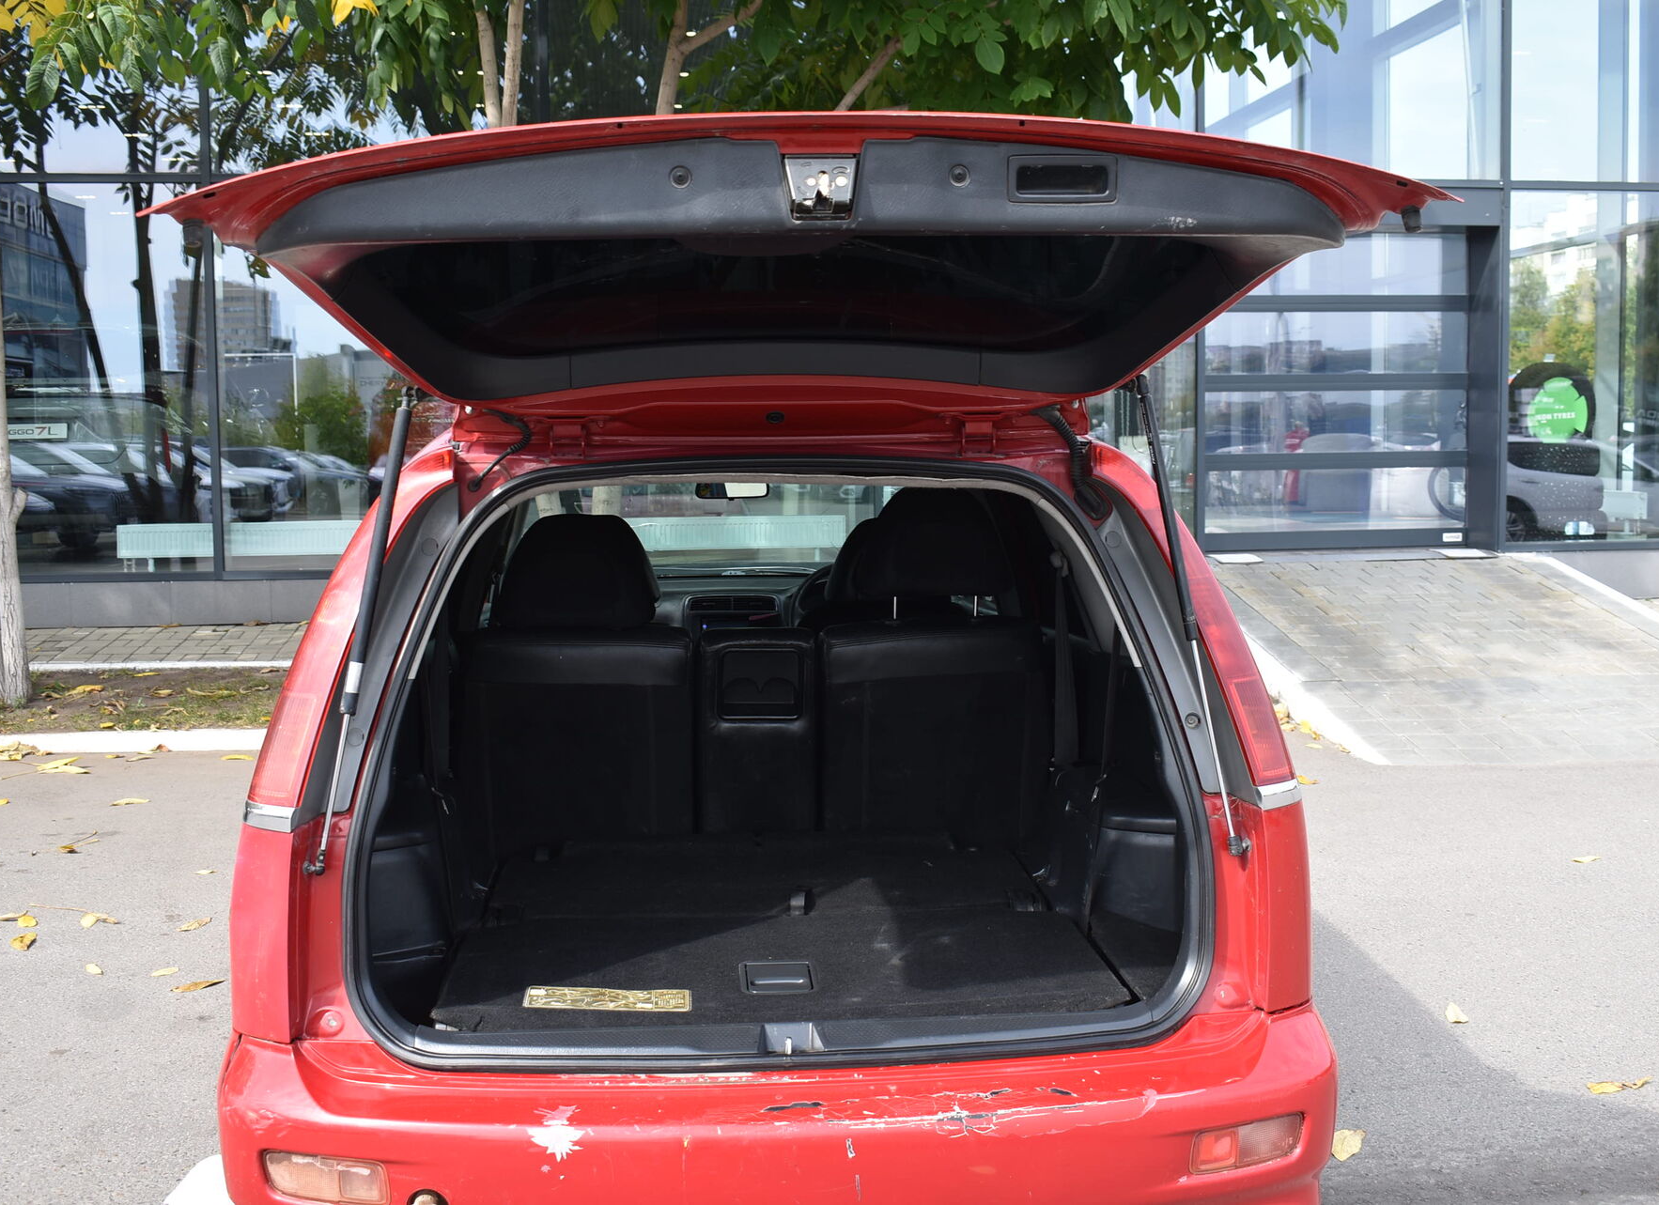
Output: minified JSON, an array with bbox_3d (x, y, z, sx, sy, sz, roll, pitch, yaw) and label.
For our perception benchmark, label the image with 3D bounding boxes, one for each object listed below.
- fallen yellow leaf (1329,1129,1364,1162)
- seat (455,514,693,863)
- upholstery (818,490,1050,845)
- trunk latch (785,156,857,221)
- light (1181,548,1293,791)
[{"bbox_3d":[1.051,1.105,3.470,0.068,0.030,0.095,-1,4,0],"label":"fallen yellow leaf"},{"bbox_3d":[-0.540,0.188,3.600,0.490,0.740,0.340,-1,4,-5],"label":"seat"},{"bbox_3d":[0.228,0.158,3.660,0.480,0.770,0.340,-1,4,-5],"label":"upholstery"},{"bbox_3d":[-0.009,-0.440,1.810,0.076,0.066,0.045,-1,4,-5],"label":"trunk latch"},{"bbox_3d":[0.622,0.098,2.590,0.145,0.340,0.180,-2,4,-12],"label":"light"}]

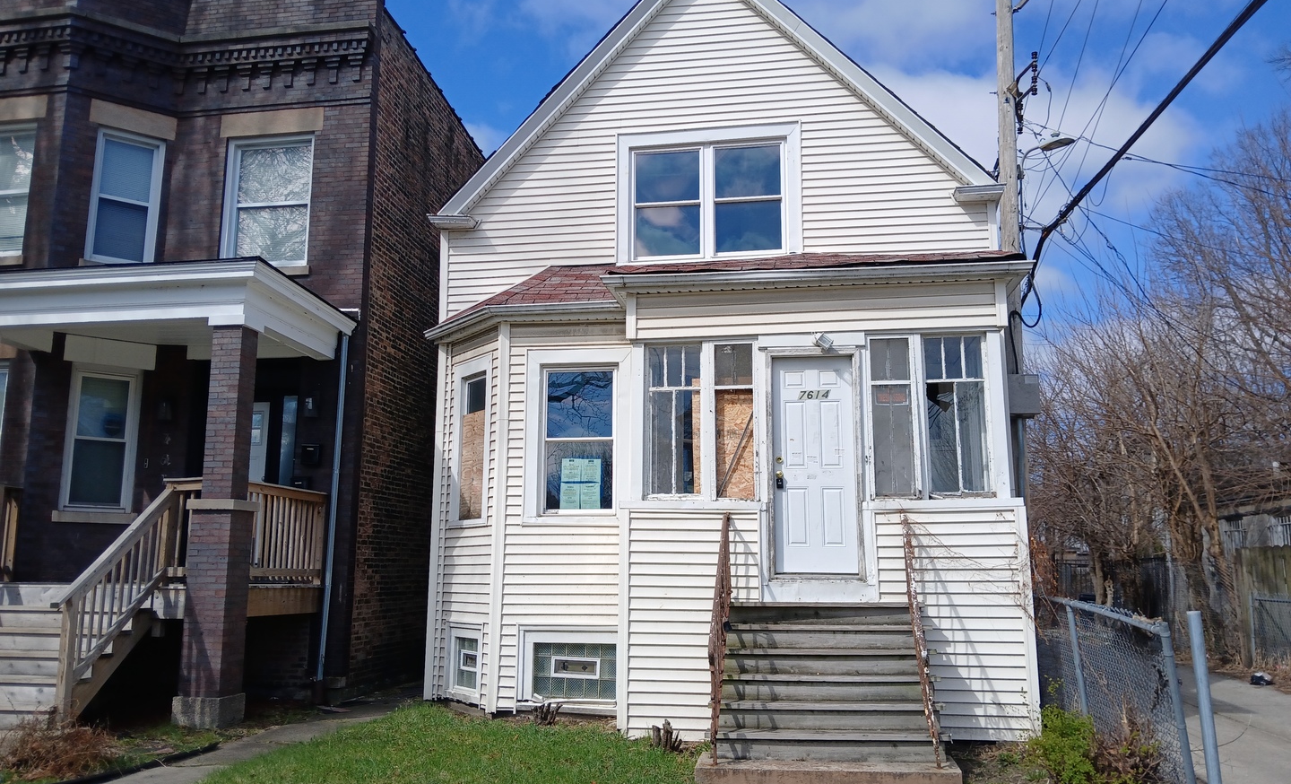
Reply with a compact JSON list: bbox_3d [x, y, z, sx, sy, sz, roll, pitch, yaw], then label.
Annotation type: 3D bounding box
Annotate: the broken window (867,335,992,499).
[{"bbox_3d":[2.593,0.215,8.822,1.075,1.503,0.120,-1,-11,8],"label":"broken window"}]

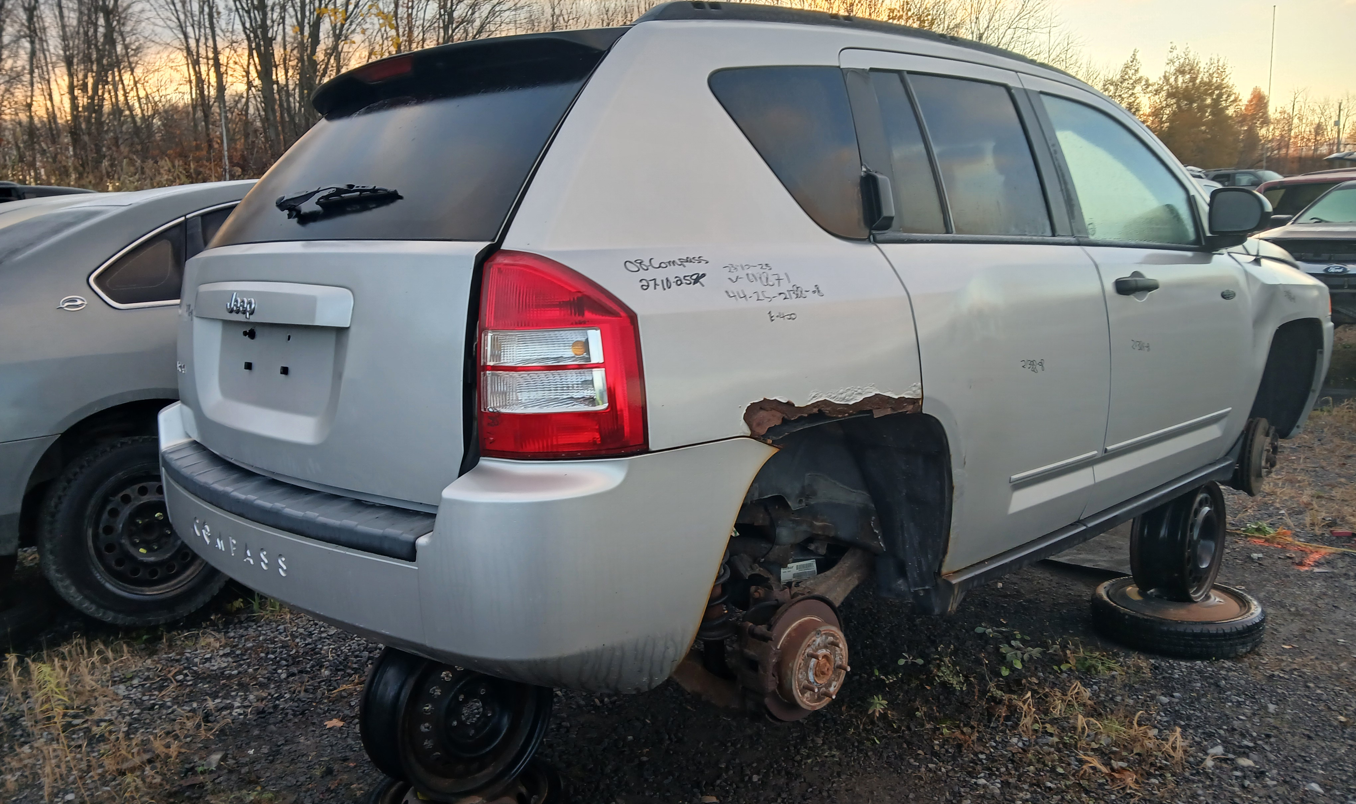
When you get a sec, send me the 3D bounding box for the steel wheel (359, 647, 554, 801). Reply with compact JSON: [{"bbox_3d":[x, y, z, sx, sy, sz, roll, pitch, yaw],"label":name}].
[{"bbox_3d":[-0.543,0.754,2.545,0.415,0.415,0.195,-9,13,-38],"label":"steel wheel"}]

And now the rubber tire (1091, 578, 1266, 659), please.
[{"bbox_3d":[1.725,0.728,3.520,0.560,0.125,0.560,-12,13,-41],"label":"rubber tire"}]

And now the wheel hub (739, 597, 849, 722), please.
[{"bbox_3d":[0.281,0.558,2.179,0.265,0.265,0.080,-10,10,-40],"label":"wheel hub"}]

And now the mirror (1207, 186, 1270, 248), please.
[{"bbox_3d":[1.738,-0.567,3.158,0.155,0.185,0.215,-10,13,-41],"label":"mirror"}]

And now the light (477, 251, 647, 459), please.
[{"bbox_3d":[-0.205,-0.079,1.681,0.250,0.355,0.215,-10,13,-41],"label":"light"}]

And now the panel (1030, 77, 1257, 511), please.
[{"bbox_3d":[1.442,-0.335,3.140,1.210,1.230,0.250,-9,12,-41],"label":"panel"}]

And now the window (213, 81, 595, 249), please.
[{"bbox_3d":[-0.672,-0.515,2.198,1.340,0.430,0.100,9,-28,47],"label":"window"}]

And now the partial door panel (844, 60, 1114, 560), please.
[{"bbox_3d":[0.734,-0.218,2.510,0.950,1.240,0.250,-9,12,-41],"label":"partial door panel"}]

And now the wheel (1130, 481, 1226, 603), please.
[{"bbox_3d":[1.760,0.474,3.582,0.185,0.415,0.415,6,13,44],"label":"wheel"}]

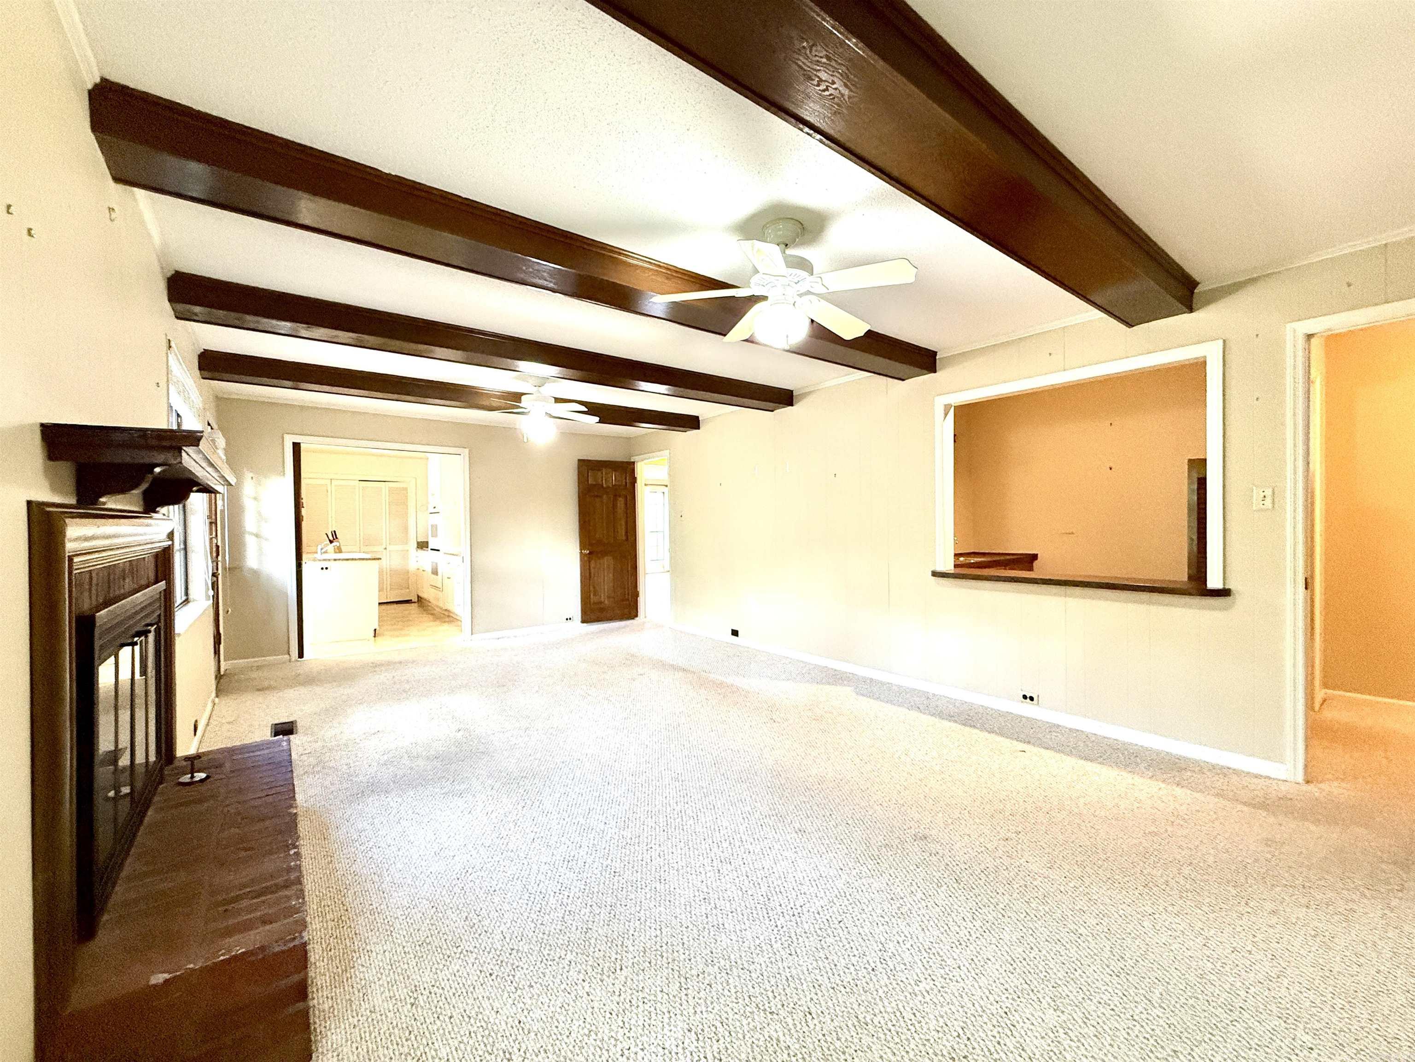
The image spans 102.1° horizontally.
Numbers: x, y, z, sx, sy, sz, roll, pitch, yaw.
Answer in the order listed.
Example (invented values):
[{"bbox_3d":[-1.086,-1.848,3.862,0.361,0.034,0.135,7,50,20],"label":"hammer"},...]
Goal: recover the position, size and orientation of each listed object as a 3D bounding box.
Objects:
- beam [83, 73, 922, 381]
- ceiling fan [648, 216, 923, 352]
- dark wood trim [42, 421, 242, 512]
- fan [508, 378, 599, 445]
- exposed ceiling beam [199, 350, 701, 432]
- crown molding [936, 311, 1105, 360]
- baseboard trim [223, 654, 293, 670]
[{"bbox_3d":[-0.082,-1.154,2.879,4.110,0.140,0.330,-1,0,-37],"label":"beam"},{"bbox_3d":[0.315,-0.978,2.326,1.050,0.470,1.050,-1,0,-37],"label":"ceiling fan"},{"bbox_3d":[-1.675,-0.140,1.800,0.250,0.160,1.520,-1,0,-37],"label":"dark wood trim"},{"bbox_3d":[-1.341,-0.972,4.541,1.050,0.470,1.050,-1,0,-37],"label":"fan"},{"bbox_3d":[-1.788,-1.149,5.117,4.110,0.140,0.320,-1,0,-37],"label":"exposed ceiling beam"},{"bbox_3d":[1.967,-1.221,3.563,0.025,0.037,1.100,-1,0,-37],"label":"crown molding"},{"bbox_3d":[-4.064,1.184,5.165,0.490,0.065,0.016,-1,0,-37],"label":"baseboard trim"}]

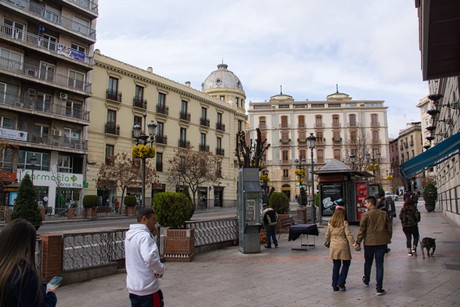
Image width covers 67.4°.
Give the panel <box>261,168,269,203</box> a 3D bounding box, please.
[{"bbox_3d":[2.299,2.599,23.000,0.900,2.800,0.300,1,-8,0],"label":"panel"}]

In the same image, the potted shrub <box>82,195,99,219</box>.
[{"bbox_3d":[-11.107,4.206,27.483,1.150,1.870,1.150,-7,-10,41],"label":"potted shrub"}]

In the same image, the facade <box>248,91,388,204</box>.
[{"bbox_3d":[19.047,-0.867,78.431,28.650,23.260,14.000,0,-8,7],"label":"facade"}]

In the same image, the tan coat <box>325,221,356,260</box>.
[{"bbox_3d":[2.161,1.702,6.750,0.570,0.770,0.360,-3,-8,22],"label":"tan coat"}]

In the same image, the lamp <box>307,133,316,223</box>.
[{"bbox_3d":[4.451,1.290,18.802,0.520,4.957,0.520,0,-8,0],"label":"lamp"}]

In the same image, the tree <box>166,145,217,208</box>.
[{"bbox_3d":[-4.727,3.088,43.500,6.400,7.800,6.200,1,-8,0],"label":"tree"}]

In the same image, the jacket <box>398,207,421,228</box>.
[{"bbox_3d":[5.049,1.788,9.646,0.580,0.605,0.340,-4,-9,25],"label":"jacket"}]

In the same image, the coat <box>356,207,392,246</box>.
[{"bbox_3d":[2.688,1.358,6.420,0.620,0.730,0.360,-3,-8,24],"label":"coat"}]

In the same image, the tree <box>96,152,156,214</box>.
[{"bbox_3d":[-9.414,2.762,31.924,5.500,5.767,5.200,0,-8,0],"label":"tree"}]

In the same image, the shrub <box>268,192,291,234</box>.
[{"bbox_3d":[2.145,2.550,14.891,0.950,1.724,0.950,0,-8,0],"label":"shrub"}]

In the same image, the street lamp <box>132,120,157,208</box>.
[{"bbox_3d":[-4.719,1.058,19.339,1.600,5.949,1.000,-7,-10,41],"label":"street lamp"}]

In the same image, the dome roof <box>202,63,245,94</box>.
[{"bbox_3d":[-1.064,-12.279,56.500,6.700,5.300,6.700,1,-8,0],"label":"dome roof"}]

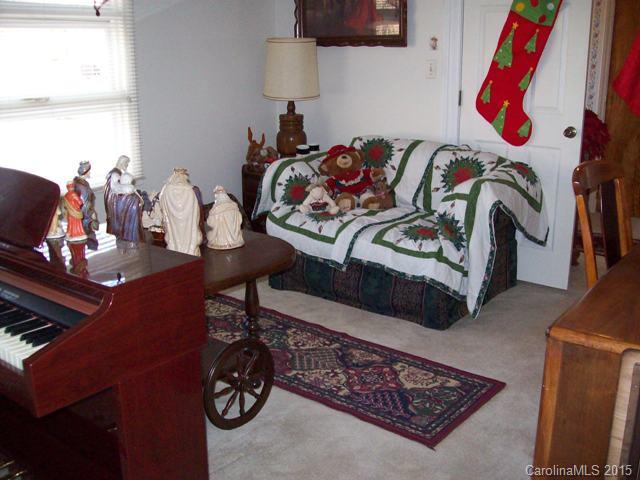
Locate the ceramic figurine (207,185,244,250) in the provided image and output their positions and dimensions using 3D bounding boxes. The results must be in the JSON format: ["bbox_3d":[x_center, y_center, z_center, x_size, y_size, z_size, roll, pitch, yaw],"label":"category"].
[{"bbox_3d":[-0.331,-0.083,2.348,0.126,0.207,0.122,-3,15,-10],"label":"ceramic figurine"}]

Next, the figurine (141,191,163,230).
[{"bbox_3d":[-0.666,-0.123,2.637,0.090,0.139,0.085,-3,15,-10],"label":"figurine"}]

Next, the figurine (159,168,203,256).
[{"bbox_3d":[-0.468,-0.094,2.231,0.130,0.292,0.120,-2,15,-5],"label":"figurine"}]

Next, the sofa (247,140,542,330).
[{"bbox_3d":[0.444,-0.127,3.885,1.240,0.850,0.920,11,19,36],"label":"sofa"}]

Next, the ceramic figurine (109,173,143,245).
[{"bbox_3d":[-0.705,-0.149,2.413,0.120,0.306,0.110,1,15,5],"label":"ceramic figurine"}]

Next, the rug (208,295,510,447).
[{"bbox_3d":[-0.223,0.495,3.196,2.080,0.012,0.615,12,19,37],"label":"rug"}]

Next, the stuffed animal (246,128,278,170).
[{"bbox_3d":[-0.359,-0.591,4.158,0.200,0.233,0.180,2,15,10],"label":"stuffed animal"}]

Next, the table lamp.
[{"bbox_3d":[-0.185,-0.906,4.312,0.375,0.755,0.375,0,15,2],"label":"table lamp"}]

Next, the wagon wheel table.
[{"bbox_3d":[-0.537,0.348,2.460,0.860,0.685,0.680,12,19,37],"label":"wagon wheel table"}]

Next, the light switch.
[{"bbox_3d":[0.690,-1.053,4.112,0.072,0.117,0.013,9,17,30],"label":"light switch"}]

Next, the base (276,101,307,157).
[{"bbox_3d":[-0.187,-0.725,4.361,0.200,0.375,0.200,0,15,2],"label":"base"}]

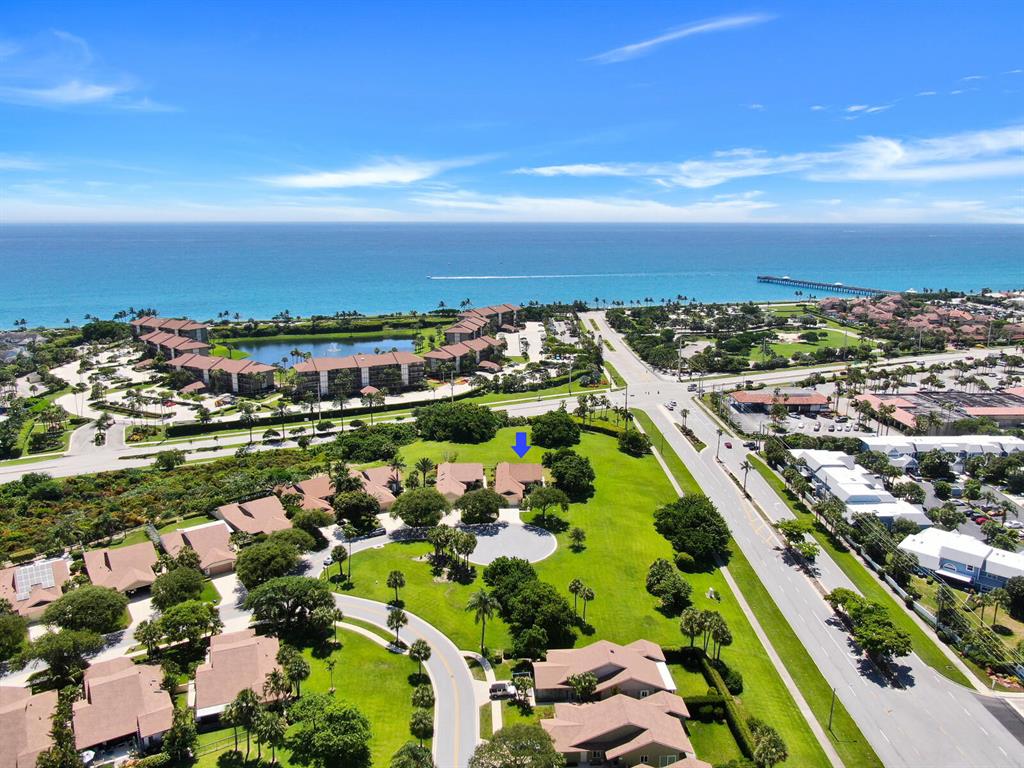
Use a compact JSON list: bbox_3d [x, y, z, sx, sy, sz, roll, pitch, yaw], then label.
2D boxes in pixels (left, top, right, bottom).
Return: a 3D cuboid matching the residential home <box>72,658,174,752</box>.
[{"bbox_3d":[-67.700,54.760,123.290,15.200,5.800,25.800,-8,15,-30],"label":"residential home"}]

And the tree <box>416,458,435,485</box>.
[{"bbox_3d":[-28.190,28.430,228.140,5.600,9.900,5.600,0,13,0],"label":"tree"}]

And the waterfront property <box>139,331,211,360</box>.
[{"bbox_3d":[-206.800,-21.070,436.200,65.000,15.300,18.500,12,18,43],"label":"waterfront property"}]

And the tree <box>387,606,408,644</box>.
[{"bbox_3d":[-23.250,49.030,143.660,4.100,7.800,4.100,0,13,0],"label":"tree"}]

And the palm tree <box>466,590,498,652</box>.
[{"bbox_3d":[-5.560,45.149,134.634,6.135,13.190,6.135,0,13,0],"label":"palm tree"}]

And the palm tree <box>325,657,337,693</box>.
[{"bbox_3d":[-31.642,51.069,124.451,2.115,6.260,2.115,0,13,0],"label":"palm tree"}]

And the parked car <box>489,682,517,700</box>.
[{"bbox_3d":[-1.600,55.580,128.610,4.750,1.800,1.900,0,13,1],"label":"parked car"}]

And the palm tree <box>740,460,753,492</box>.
[{"bbox_3d":[71.176,28.139,215.798,3.971,9.650,3.971,0,13,0],"label":"palm tree"}]

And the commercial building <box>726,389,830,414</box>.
[{"bbox_3d":[121.700,7.640,326.390,38.600,6.200,18.500,0,13,2],"label":"commercial building"}]

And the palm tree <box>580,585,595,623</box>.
[{"bbox_3d":[16.080,47.050,151.540,3.000,8.100,3.000,0,13,0],"label":"palm tree"}]

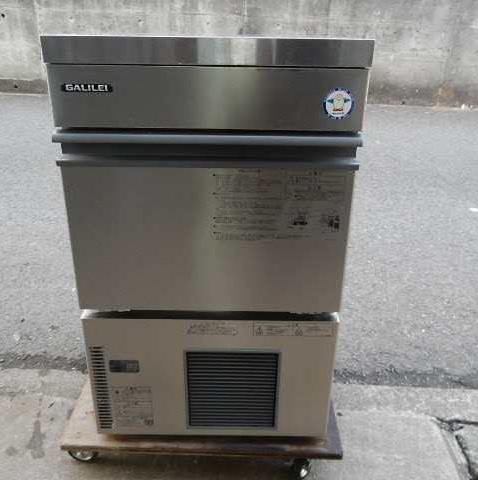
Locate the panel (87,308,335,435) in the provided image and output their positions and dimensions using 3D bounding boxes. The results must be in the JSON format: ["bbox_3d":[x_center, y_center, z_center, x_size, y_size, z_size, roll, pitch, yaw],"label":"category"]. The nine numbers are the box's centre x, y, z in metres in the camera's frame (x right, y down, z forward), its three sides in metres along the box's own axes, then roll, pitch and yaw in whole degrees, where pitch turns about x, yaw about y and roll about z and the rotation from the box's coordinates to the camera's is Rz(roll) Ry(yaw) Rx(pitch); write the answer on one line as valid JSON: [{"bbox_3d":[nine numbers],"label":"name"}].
[{"bbox_3d":[-0.056,0.281,0.972,0.495,0.293,0.050,1,23,0],"label":"panel"}]

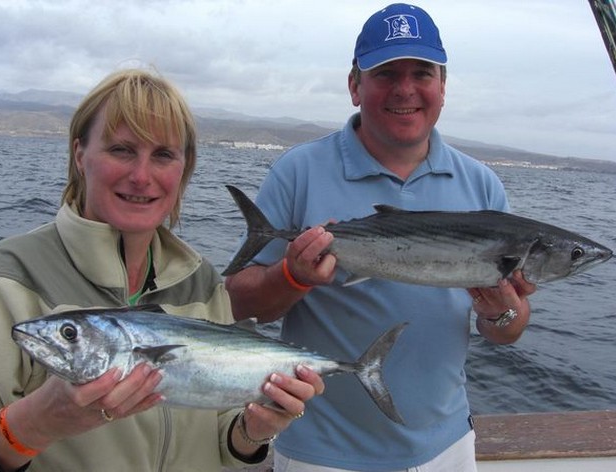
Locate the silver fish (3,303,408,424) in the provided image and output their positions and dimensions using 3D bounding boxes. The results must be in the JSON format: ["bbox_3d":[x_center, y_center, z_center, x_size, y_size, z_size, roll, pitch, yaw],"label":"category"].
[{"bbox_3d":[-0.076,0.132,0.755,0.460,0.121,0.068,11,0,-26],"label":"silver fish"}]

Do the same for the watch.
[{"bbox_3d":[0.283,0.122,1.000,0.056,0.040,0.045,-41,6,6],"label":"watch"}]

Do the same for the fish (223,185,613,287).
[{"bbox_3d":[0.152,0.009,0.986,0.552,0.135,0.080,3,5,3],"label":"fish"}]

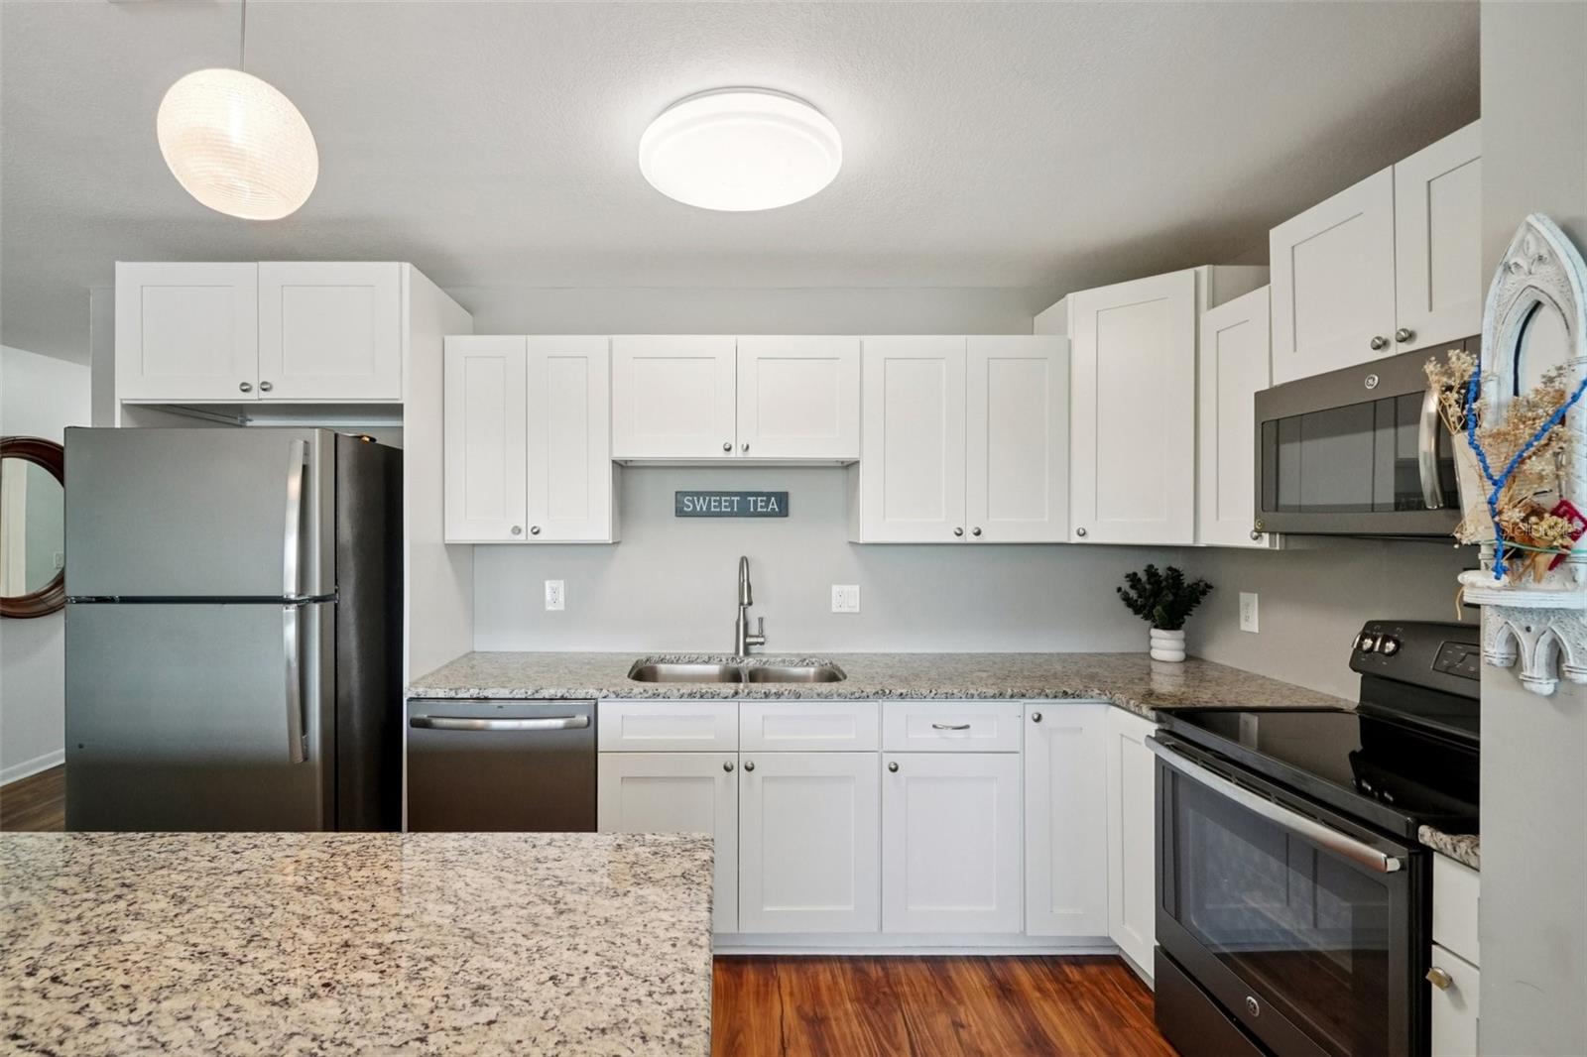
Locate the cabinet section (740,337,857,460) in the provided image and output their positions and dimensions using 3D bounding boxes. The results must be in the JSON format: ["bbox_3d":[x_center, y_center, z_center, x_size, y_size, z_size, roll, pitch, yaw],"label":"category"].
[{"bbox_3d":[0.012,-0.477,2.562,0.451,0.456,0.290,0,0,-3],"label":"cabinet section"}]

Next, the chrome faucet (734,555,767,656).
[{"bbox_3d":[-0.175,0.310,2.565,0.125,0.405,0.250,0,0,-8],"label":"chrome faucet"}]

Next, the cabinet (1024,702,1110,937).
[{"bbox_3d":[0.867,0.938,2.410,0.280,0.765,0.580,0,0,0],"label":"cabinet"}]

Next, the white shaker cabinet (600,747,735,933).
[{"bbox_3d":[-0.420,1.000,2.410,0.452,0.585,0.600,0,0,-3],"label":"white shaker cabinet"}]

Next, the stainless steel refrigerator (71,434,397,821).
[{"bbox_3d":[-1.715,0.567,2.225,0.725,1.705,0.800,0,0,0],"label":"stainless steel refrigerator"}]

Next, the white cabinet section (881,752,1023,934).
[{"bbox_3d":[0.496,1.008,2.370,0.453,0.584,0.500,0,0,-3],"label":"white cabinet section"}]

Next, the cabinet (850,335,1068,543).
[{"bbox_3d":[0.624,-0.329,2.590,0.768,0.764,0.320,0,0,0],"label":"cabinet"}]

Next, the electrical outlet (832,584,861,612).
[{"bbox_3d":[0.219,0.292,2.745,0.115,0.115,0.010,0,0,0],"label":"electrical outlet"}]

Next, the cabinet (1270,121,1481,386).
[{"bbox_3d":[1.565,-0.628,1.555,0.325,0.455,0.745,0,0,-6],"label":"cabinet"}]

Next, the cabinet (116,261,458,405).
[{"bbox_3d":[-1.728,-0.629,2.425,0.940,0.460,0.610,0,0,0],"label":"cabinet"}]

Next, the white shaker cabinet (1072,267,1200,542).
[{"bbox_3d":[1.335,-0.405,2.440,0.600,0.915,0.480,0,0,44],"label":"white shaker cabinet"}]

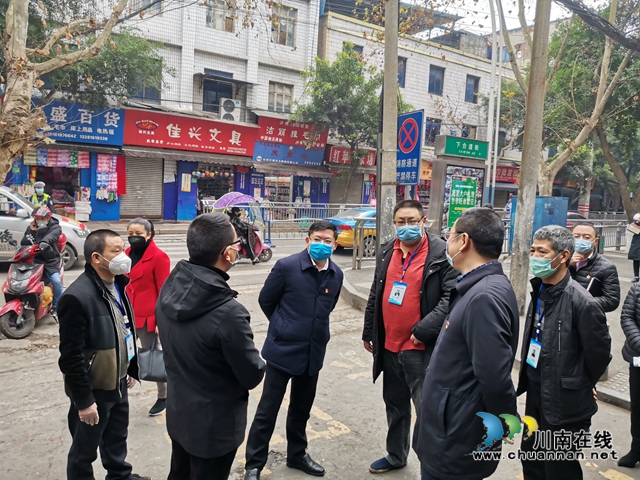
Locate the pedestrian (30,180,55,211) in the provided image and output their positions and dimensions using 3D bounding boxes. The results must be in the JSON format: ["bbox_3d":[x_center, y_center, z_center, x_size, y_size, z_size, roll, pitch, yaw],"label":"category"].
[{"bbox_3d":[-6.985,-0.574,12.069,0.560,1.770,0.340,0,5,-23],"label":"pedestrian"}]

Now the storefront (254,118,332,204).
[{"bbox_3d":[-1.319,-3.414,23.908,4.220,5.000,1.200,-1,7,-32],"label":"storefront"}]

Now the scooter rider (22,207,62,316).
[{"bbox_3d":[-3.666,0.297,6.350,0.530,1.470,0.620,2,6,-4],"label":"scooter rider"}]

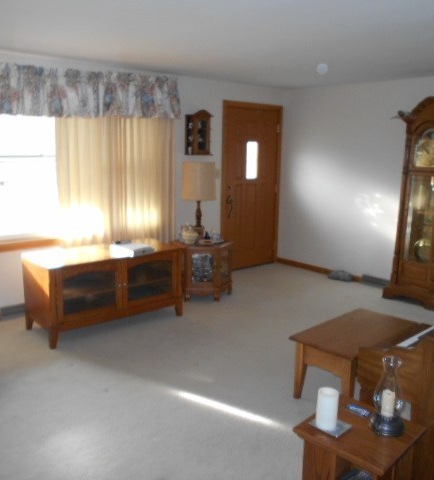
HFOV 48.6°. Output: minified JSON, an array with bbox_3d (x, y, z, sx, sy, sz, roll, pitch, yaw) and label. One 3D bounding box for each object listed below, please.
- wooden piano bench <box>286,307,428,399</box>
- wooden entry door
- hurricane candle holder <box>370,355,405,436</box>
[{"bbox_3d":[0.945,0.810,3.273,0.890,0.409,0.445,-10,16,-44],"label":"wooden piano bench"},{"bbox_3d":[0.447,-0.669,6.273,1.060,2.130,0.090,-9,15,-41],"label":"wooden entry door"},{"bbox_3d":[0.635,0.565,1.770,0.128,0.265,0.128,-9,15,-41],"label":"hurricane candle holder"}]

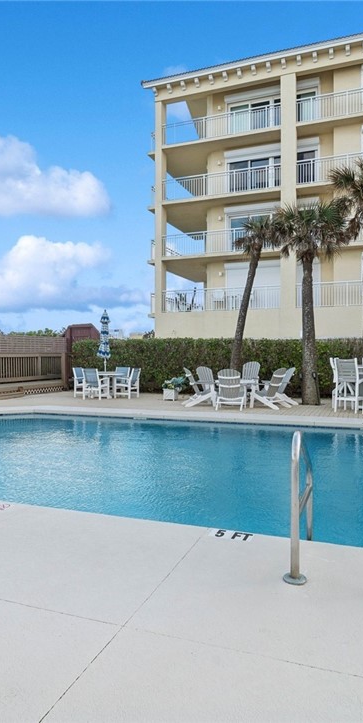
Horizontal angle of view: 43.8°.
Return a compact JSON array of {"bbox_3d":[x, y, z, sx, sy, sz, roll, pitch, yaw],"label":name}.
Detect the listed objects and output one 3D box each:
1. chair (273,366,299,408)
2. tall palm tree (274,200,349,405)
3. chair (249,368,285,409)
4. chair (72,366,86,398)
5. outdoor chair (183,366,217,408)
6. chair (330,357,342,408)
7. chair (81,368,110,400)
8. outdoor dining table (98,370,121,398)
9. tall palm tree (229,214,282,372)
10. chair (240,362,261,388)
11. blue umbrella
[{"bbox_3d":[2.610,0.668,12.064,0.850,0.970,0.760,0,0,-18],"label":"chair"},{"bbox_3d":[3.470,-1.572,12.041,2.030,5.450,2.000,0,0,21],"label":"tall palm tree"},{"bbox_3d":[2.171,0.667,11.247,0.860,0.970,0.760,0,0,38],"label":"chair"},{"bbox_3d":[-3.000,0.664,14.384,0.620,0.950,0.570,0,0,23],"label":"chair"},{"bbox_3d":[0.461,0.662,11.697,0.860,0.970,0.760,0,0,-17],"label":"outdoor chair"},{"bbox_3d":[4.000,0.544,11.023,0.620,1.230,0.580,0,0,36],"label":"chair"},{"bbox_3d":[-2.560,0.669,13.574,0.570,0.950,0.620,0,0,17],"label":"chair"},{"bbox_3d":[-2.409,0.761,14.398,1.200,0.730,1.200,0,0,24],"label":"outdoor dining table"},{"bbox_3d":[2.280,-1.684,14.090,1.600,5.650,1.550,0,0,21],"label":"tall palm tree"},{"bbox_3d":[1.981,0.598,12.947,0.730,1.090,0.800,0,0,27],"label":"chair"},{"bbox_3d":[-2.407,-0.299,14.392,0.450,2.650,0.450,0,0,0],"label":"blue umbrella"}]

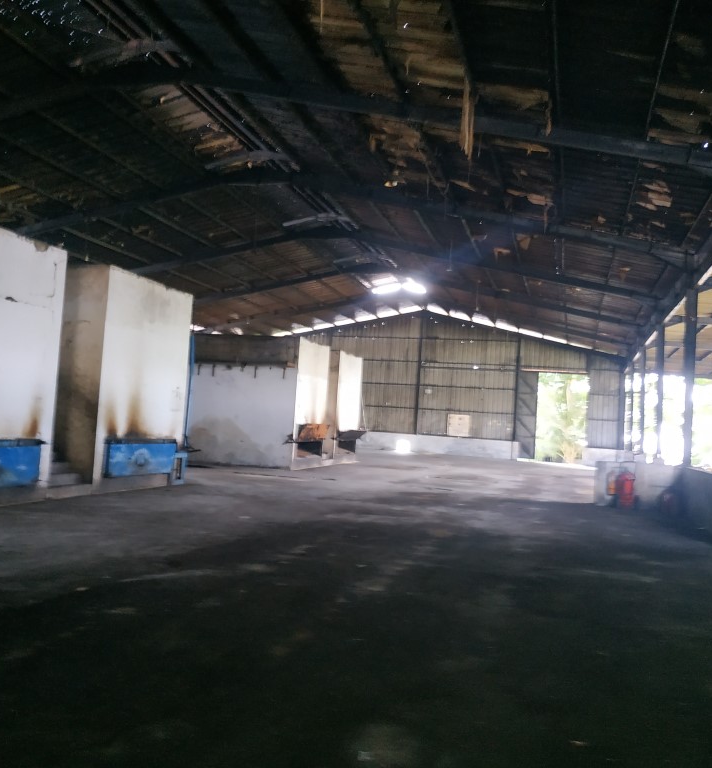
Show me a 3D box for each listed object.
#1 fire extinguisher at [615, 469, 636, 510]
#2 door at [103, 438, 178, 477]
[{"bbox_3d":[6.119,2.366,16.111,0.440,0.950,0.420,2,-3,17],"label":"fire extinguisher"},{"bbox_3d":[-4.433,1.526,14.836,0.150,0.760,2.470,2,-3,17],"label":"door"}]

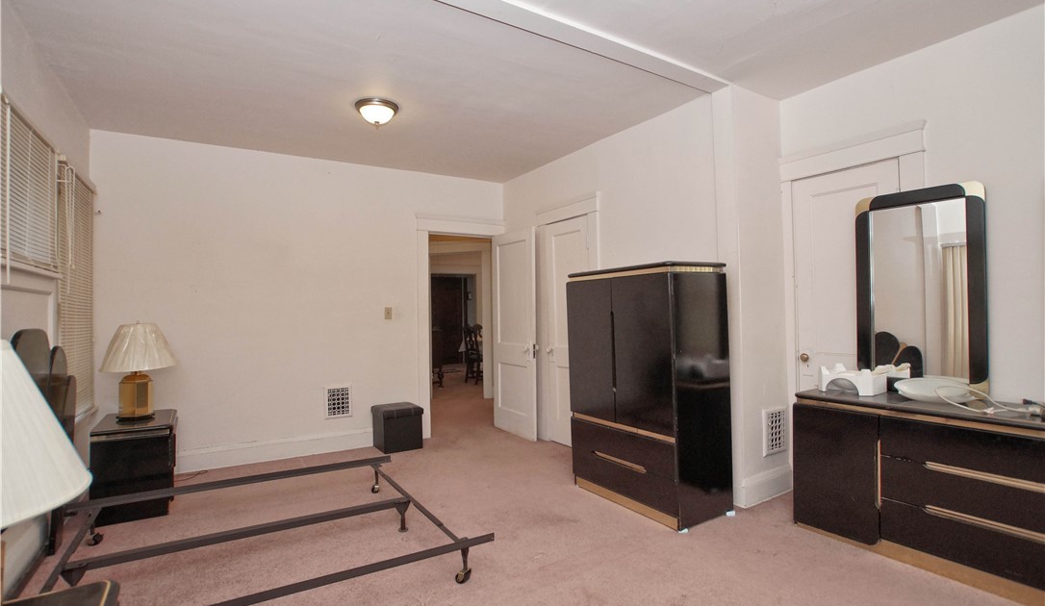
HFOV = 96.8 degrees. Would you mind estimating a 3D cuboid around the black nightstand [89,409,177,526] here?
[{"bbox_3d":[-2.579,1.071,3.119,0.400,0.560,0.610,0,-1,-34],"label":"black nightstand"}]

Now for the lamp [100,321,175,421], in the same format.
[{"bbox_3d":[-2.673,0.460,3.221,0.410,0.670,0.410,0,-1,-34],"label":"lamp"}]

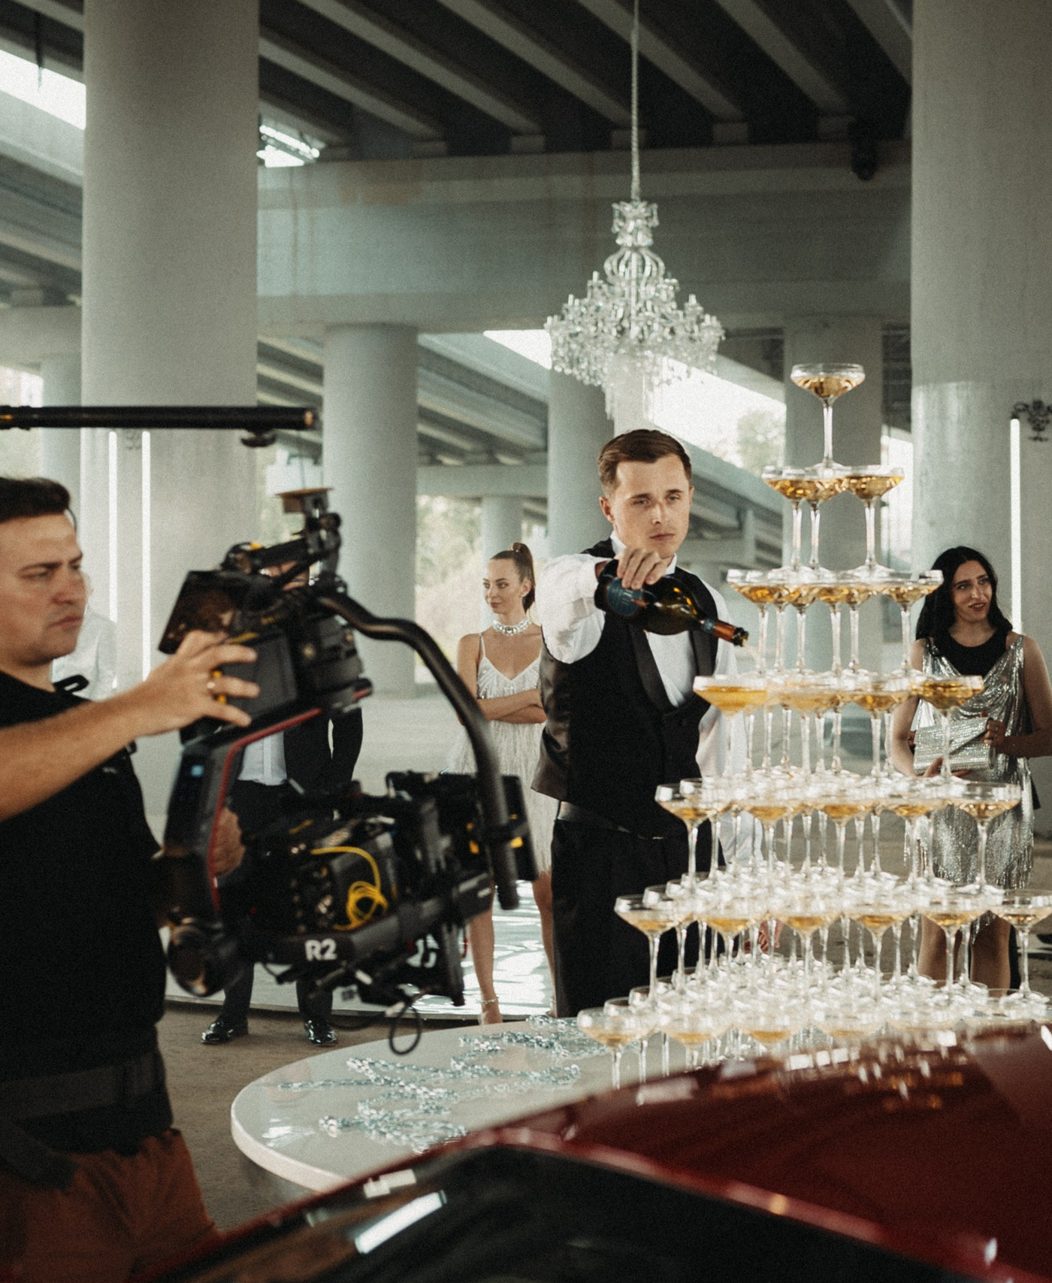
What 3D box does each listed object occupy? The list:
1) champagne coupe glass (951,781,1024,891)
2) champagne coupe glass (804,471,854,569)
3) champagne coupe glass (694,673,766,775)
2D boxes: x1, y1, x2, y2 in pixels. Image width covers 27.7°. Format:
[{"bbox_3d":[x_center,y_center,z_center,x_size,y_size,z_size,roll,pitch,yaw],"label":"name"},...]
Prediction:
[{"bbox_3d":[0.653,0.279,3.050,0.106,0.153,0.106,0,1,0],"label":"champagne coupe glass"},{"bbox_3d":[0.458,-0.192,3.385,0.113,0.162,0.113,0,1,0],"label":"champagne coupe glass"},{"bbox_3d":[0.290,0.118,3.037,0.107,0.151,0.107,0,1,0],"label":"champagne coupe glass"}]

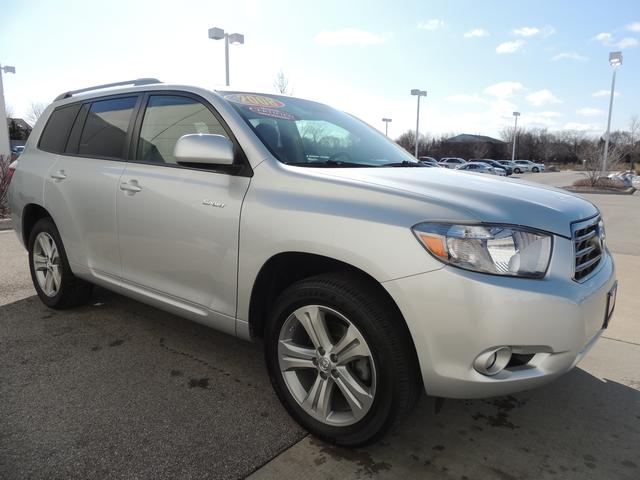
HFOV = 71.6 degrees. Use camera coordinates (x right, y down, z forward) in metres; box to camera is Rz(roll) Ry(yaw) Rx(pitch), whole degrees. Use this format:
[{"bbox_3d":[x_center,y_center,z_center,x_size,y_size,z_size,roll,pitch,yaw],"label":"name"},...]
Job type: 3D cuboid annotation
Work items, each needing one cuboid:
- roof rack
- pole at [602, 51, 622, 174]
[{"bbox_3d":[-1.633,-1.105,3.308,1.580,0.085,0.065,8,13,38],"label":"roof rack"},{"bbox_3d":[15.498,-6.521,23.730,0.500,6.600,1.600,8,13,38],"label":"pole"}]

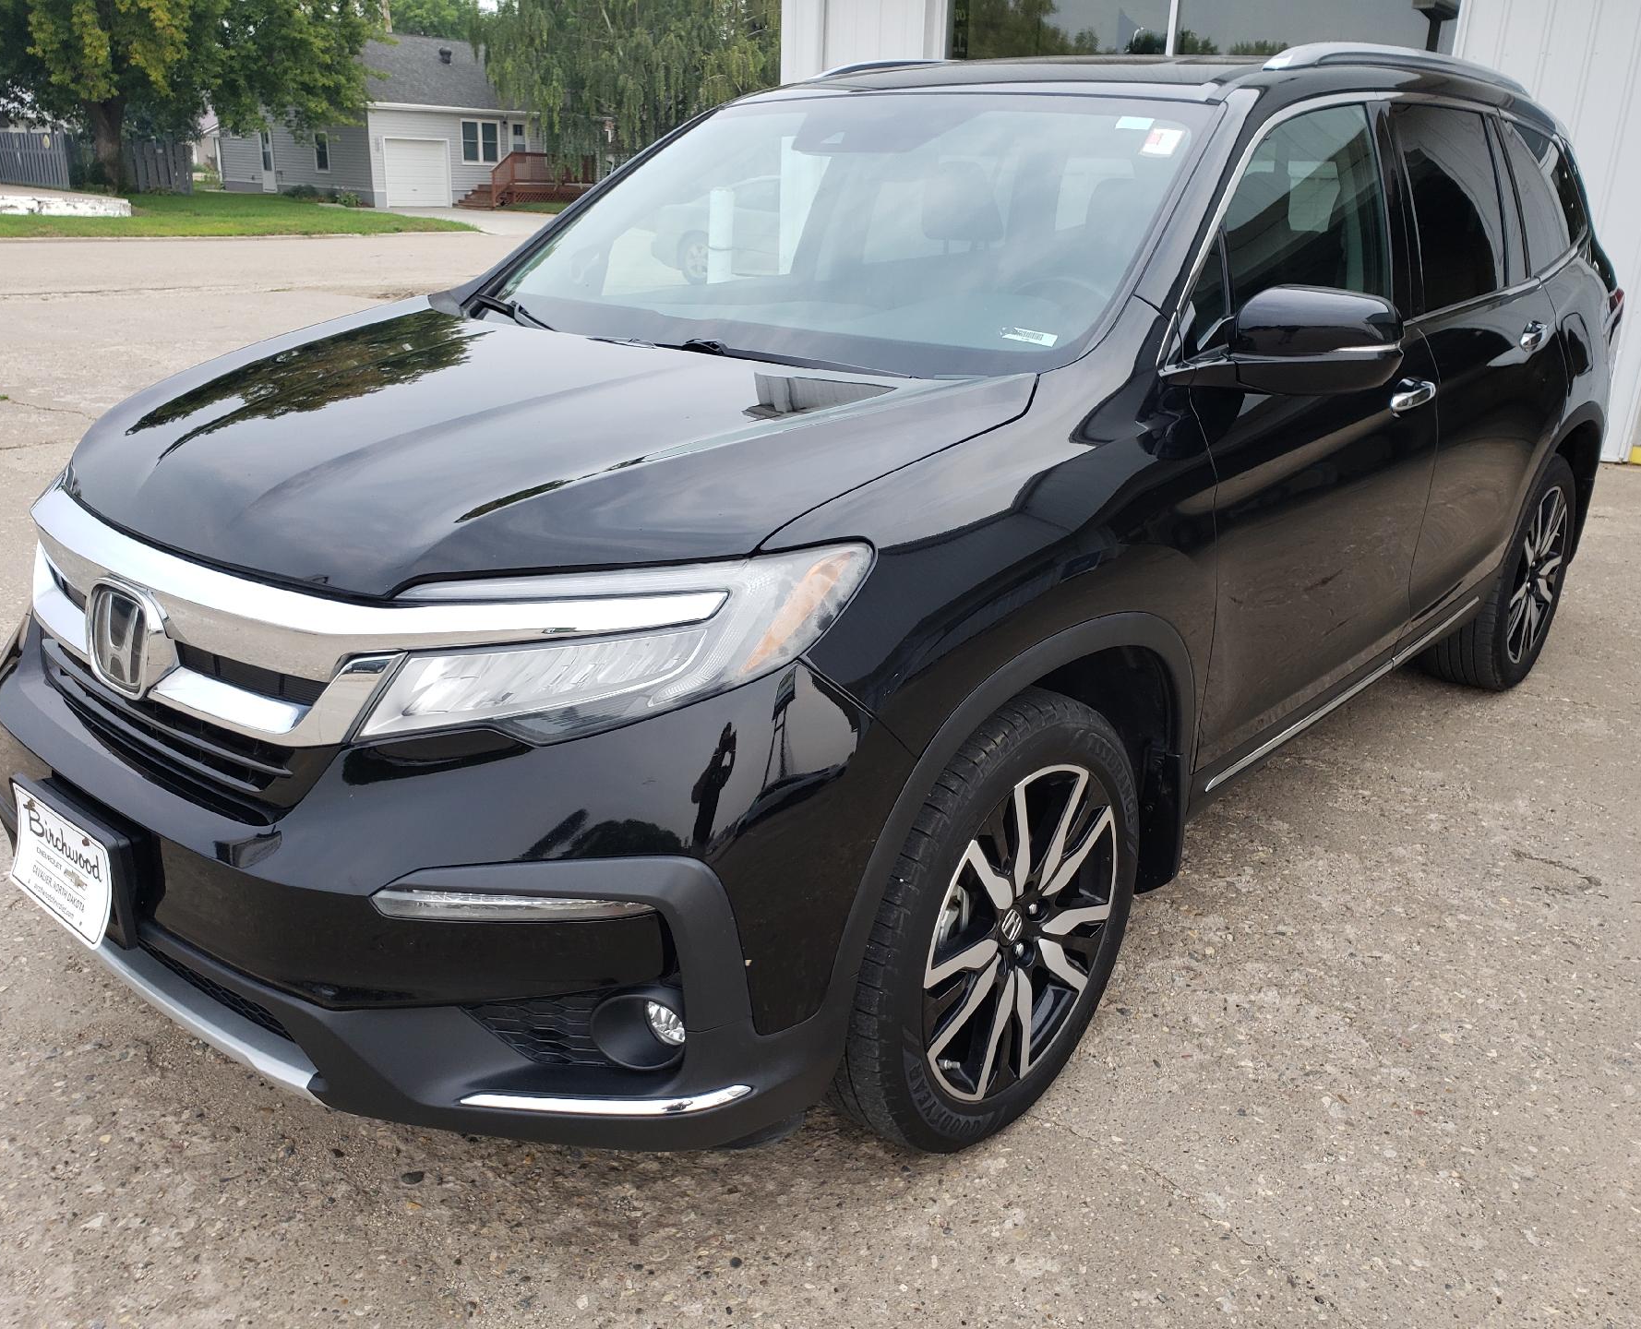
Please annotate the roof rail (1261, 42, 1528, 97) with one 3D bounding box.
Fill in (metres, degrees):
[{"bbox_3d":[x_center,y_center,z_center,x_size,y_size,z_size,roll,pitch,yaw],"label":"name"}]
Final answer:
[{"bbox_3d":[1.520,-1.480,3.342,0.090,0.100,1.920,18,26,38],"label":"roof rail"}]

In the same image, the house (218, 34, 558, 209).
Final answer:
[{"bbox_3d":[-16.028,-20.222,49.243,9.200,6.100,8.400,15,24,34],"label":"house"}]

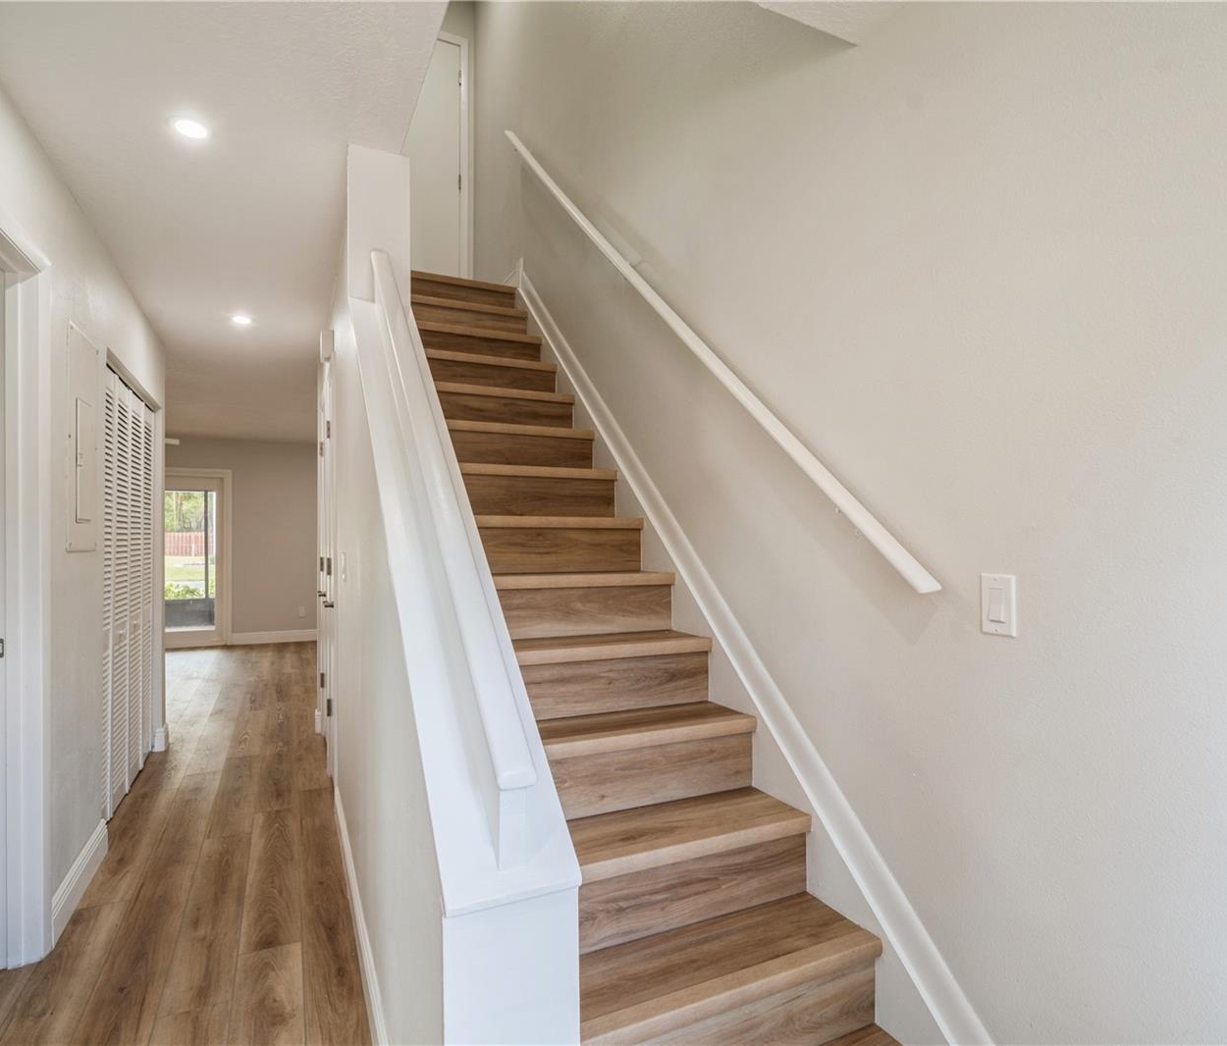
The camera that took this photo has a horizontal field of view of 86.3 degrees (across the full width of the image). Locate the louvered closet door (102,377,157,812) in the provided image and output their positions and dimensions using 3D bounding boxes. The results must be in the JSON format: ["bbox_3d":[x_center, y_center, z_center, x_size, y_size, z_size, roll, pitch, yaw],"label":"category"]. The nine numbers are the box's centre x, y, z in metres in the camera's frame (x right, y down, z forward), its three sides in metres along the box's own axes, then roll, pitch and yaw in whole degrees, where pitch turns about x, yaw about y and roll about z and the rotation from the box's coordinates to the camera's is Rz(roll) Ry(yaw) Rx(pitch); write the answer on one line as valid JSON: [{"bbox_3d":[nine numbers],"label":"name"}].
[{"bbox_3d":[-2.431,0.315,3.273,0.040,2.000,1.270,0,-1,-26],"label":"louvered closet door"}]

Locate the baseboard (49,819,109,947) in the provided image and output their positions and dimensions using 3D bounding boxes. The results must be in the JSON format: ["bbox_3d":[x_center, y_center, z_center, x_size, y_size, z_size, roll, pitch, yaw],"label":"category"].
[{"bbox_3d":[-1.906,1.260,2.348,0.017,0.134,0.675,0,-1,-26],"label":"baseboard"}]

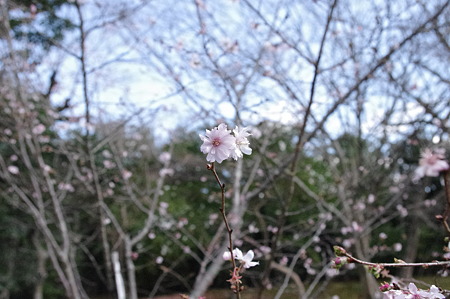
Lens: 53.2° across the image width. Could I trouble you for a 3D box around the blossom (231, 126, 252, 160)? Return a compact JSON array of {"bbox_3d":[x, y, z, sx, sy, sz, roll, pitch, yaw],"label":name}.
[{"bbox_3d":[0.015,-0.006,0.423,0.020,0.033,0.033,2,-3,29],"label":"blossom"}]

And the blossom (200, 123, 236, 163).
[{"bbox_3d":[-0.006,-0.006,0.415,0.034,0.037,0.018,0,3,0],"label":"blossom"}]

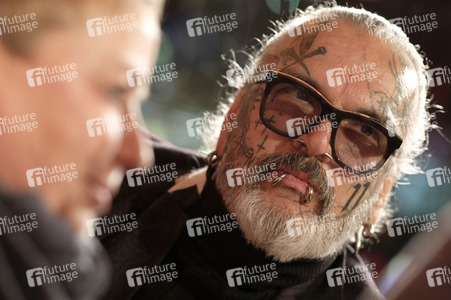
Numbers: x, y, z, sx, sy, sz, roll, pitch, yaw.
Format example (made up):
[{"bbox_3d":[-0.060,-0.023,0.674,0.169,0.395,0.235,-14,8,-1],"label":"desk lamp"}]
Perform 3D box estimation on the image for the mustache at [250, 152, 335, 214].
[{"bbox_3d":[0.063,0.026,1.500,0.075,0.044,0.031,26,-13,-1],"label":"mustache"}]

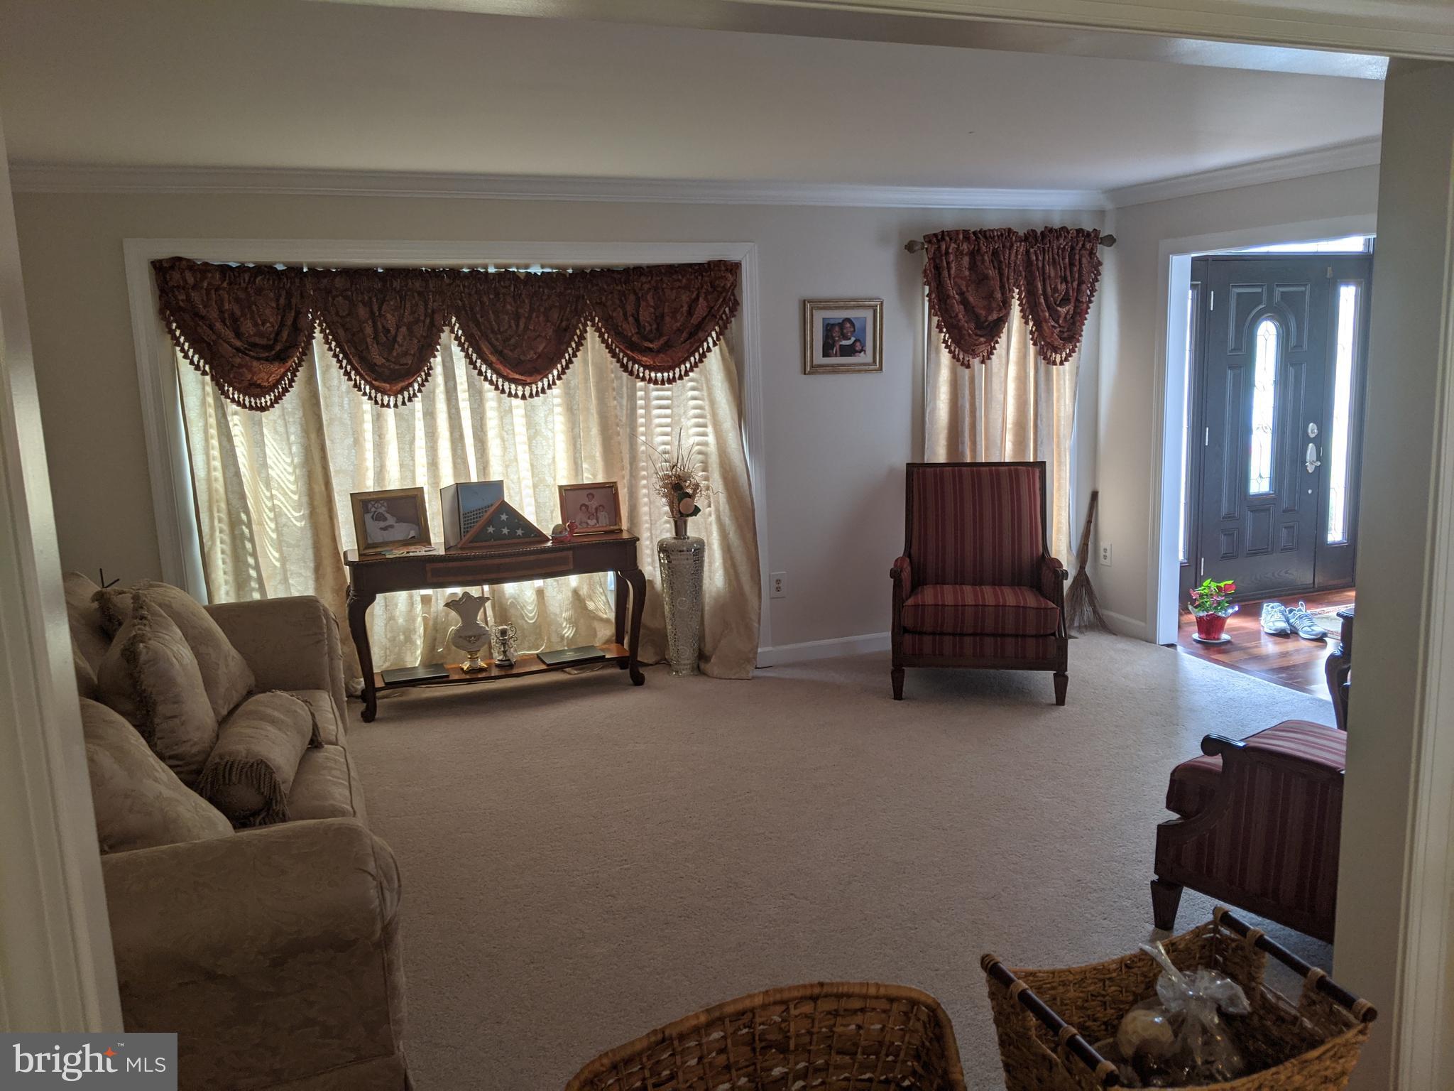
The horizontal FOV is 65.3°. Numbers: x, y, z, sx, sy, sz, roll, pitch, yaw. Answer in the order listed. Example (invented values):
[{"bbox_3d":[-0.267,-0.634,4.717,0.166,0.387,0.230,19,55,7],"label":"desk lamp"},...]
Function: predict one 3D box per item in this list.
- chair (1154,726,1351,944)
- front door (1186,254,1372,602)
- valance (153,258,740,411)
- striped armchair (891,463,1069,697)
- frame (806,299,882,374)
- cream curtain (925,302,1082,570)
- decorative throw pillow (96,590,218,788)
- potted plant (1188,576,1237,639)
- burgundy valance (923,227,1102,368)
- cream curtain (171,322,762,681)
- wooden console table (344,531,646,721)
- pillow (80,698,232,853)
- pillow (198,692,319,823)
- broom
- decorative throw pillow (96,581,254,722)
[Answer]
[{"bbox_3d":[1.706,0.584,2.992,0.770,1.000,0.820,-9,12,-35],"label":"chair"},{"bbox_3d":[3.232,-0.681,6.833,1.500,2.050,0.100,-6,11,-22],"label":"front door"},{"bbox_3d":[-1.108,-0.957,5.067,2.535,0.620,0.130,-6,11,-22],"label":"valance"},{"bbox_3d":[1.210,0.148,5.458,0.780,1.010,0.820,0,10,11],"label":"striped armchair"},{"bbox_3d":[0.596,-1.050,5.720,0.457,0.372,0.030,-6,11,-22],"label":"frame"},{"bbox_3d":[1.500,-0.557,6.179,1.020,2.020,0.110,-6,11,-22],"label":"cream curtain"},{"bbox_3d":[-1.660,0.422,3.340,0.210,0.460,0.460,-15,12,-9],"label":"decorative throw pillow"},{"bbox_3d":[2.614,0.354,6.090,0.240,0.310,0.240,-1,10,8],"label":"potted plant"},{"bbox_3d":[1.524,-1.301,5.994,1.130,0.710,0.120,-6,11,-22],"label":"burgundy valance"},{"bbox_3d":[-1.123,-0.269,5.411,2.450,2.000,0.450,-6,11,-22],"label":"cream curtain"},{"bbox_3d":[-1.101,0.368,5.504,1.370,0.750,0.390,-5,10,-17],"label":"wooden console table"},{"bbox_3d":[-1.403,0.555,2.613,0.220,0.500,0.500,-38,21,-18],"label":"pillow"},{"bbox_3d":[-1.282,0.584,3.152,0.220,0.220,0.540,-4,10,-11],"label":"pillow"},{"bbox_3d":[2.042,0.111,6.435,0.250,0.740,0.120,3,0,14],"label":"broom"},{"bbox_3d":[-1.842,0.353,3.779,0.200,0.460,0.460,-23,6,11],"label":"decorative throw pillow"}]

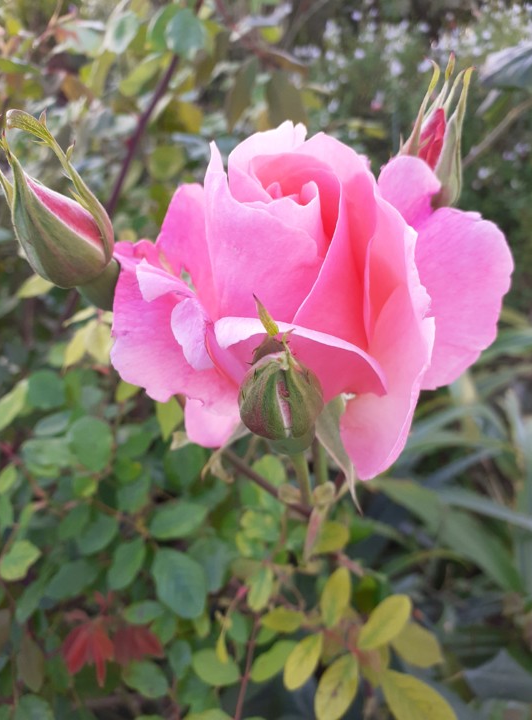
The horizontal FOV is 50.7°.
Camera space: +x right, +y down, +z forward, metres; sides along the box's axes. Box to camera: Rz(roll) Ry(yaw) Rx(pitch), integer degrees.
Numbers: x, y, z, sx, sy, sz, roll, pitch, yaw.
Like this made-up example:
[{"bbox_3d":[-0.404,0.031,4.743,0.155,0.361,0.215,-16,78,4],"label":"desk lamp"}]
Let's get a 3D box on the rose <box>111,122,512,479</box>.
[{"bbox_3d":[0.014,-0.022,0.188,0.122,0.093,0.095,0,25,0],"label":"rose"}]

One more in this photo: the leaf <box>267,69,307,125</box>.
[{"bbox_3d":[0.018,-0.240,0.520,0.035,0.057,0.010,0,1,2],"label":"leaf"}]

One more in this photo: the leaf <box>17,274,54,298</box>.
[{"bbox_3d":[-0.170,-0.057,0.420,0.034,0.008,0.014,-19,65,-9],"label":"leaf"}]

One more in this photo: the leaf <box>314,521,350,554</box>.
[{"bbox_3d":[0.042,0.114,0.360,0.018,0.007,0.027,30,67,14],"label":"leaf"}]

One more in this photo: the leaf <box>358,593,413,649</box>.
[{"bbox_3d":[0.072,0.159,0.340,0.022,0.008,0.040,35,68,16],"label":"leaf"}]

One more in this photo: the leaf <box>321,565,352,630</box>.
[{"bbox_3d":[0.050,0.169,0.400,0.019,0.006,0.045,14,57,15],"label":"leaf"}]

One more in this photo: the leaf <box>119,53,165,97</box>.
[{"bbox_3d":[-0.137,-0.315,0.620,0.024,0.066,0.010,42,-6,6],"label":"leaf"}]

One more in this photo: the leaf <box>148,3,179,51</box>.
[{"bbox_3d":[-0.099,-0.326,0.550,0.035,0.047,0.011,12,3,-9],"label":"leaf"}]

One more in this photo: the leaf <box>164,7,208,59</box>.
[{"bbox_3d":[-0.074,-0.302,0.520,0.040,0.012,0.048,-7,64,-3],"label":"leaf"}]

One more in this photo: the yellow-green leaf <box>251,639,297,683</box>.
[{"bbox_3d":[0.007,0.248,0.460,0.048,0.008,0.017,-33,65,-18],"label":"yellow-green leaf"}]

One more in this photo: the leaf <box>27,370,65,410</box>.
[{"bbox_3d":[-0.181,0.025,0.460,0.031,0.034,0.007,0,-21,-18],"label":"leaf"}]

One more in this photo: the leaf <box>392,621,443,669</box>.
[{"bbox_3d":[0.125,0.240,0.470,0.047,0.008,0.030,23,65,12],"label":"leaf"}]

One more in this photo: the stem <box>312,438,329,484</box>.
[{"bbox_3d":[0.020,0.036,0.208,0.005,0.021,0.005,-3,24,0],"label":"stem"}]

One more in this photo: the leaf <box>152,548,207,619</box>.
[{"bbox_3d":[-0.065,0.167,0.420,0.037,0.009,0.052,-15,58,-17],"label":"leaf"}]

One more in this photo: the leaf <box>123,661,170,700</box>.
[{"bbox_3d":[-0.101,0.268,0.470,0.042,0.008,0.024,19,61,11],"label":"leaf"}]

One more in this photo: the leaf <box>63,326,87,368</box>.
[{"bbox_3d":[-0.149,-0.010,0.440,0.015,0.007,0.038,17,70,20],"label":"leaf"}]

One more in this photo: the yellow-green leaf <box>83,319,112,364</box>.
[{"bbox_3d":[-0.131,-0.015,0.440,0.025,0.038,0.008,5,-19,-12],"label":"yellow-green leaf"}]

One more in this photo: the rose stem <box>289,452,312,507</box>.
[{"bbox_3d":[0.012,0.040,0.189,0.005,0.023,0.005,-17,29,-5],"label":"rose stem"}]

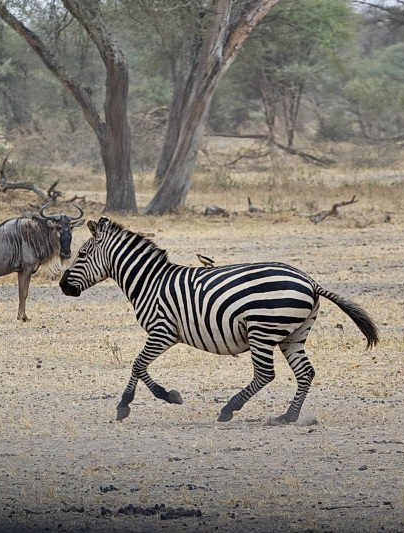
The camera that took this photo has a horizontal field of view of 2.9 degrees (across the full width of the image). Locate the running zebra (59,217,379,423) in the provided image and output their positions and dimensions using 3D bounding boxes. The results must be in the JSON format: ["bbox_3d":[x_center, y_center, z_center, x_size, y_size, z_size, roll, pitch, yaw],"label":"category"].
[{"bbox_3d":[0.117,0.377,57.000,2.240,1.470,0.520,0,1,10],"label":"running zebra"}]

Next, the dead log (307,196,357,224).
[{"bbox_3d":[3.157,-1.355,194.000,1.260,0.680,0.500,0,1,0],"label":"dead log"}]

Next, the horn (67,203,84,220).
[{"bbox_3d":[-1.437,-0.625,91.100,0.200,0.200,0.140,0,1,0],"label":"horn"}]

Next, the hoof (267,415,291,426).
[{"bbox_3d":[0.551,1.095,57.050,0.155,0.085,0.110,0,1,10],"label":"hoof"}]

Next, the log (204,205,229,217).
[{"bbox_3d":[0.406,-1.466,210.000,0.680,0.310,0.400,0,1,0],"label":"log"}]

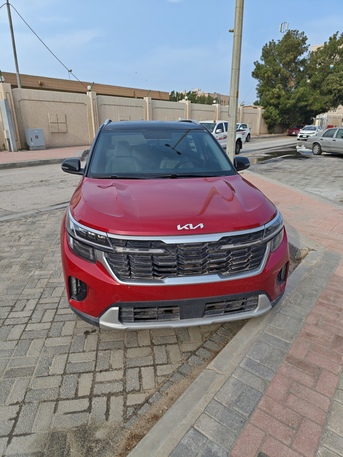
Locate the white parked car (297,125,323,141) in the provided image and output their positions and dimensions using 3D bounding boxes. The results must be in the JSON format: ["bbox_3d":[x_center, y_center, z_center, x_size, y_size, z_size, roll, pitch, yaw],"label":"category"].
[{"bbox_3d":[14.284,-9.605,30.699,1.800,1.470,4.500,13,22,33],"label":"white parked car"}]

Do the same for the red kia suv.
[{"bbox_3d":[-0.228,-0.540,3.877,1.840,1.640,4.380,-3,19,-10],"label":"red kia suv"}]

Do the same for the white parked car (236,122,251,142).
[{"bbox_3d":[5.494,-8.452,27.104,1.860,1.730,4.600,12,22,31],"label":"white parked car"}]

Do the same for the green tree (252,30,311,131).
[{"bbox_3d":[15.272,-19.679,41.878,7.500,12.700,7.200,6,19,17],"label":"green tree"}]

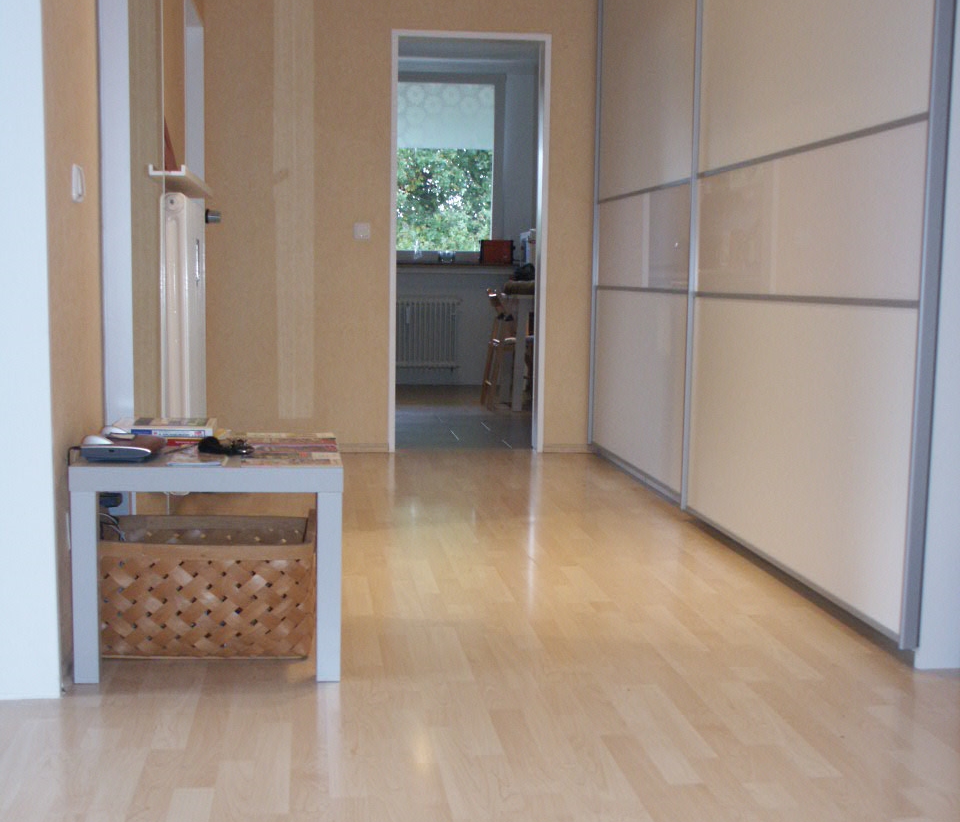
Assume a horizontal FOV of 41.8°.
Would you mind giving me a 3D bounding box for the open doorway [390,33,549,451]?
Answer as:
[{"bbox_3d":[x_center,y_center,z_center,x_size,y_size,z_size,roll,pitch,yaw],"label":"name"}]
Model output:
[{"bbox_3d":[-0.059,-0.787,6.015,0.746,1.967,0.170,0,6,-7],"label":"open doorway"}]

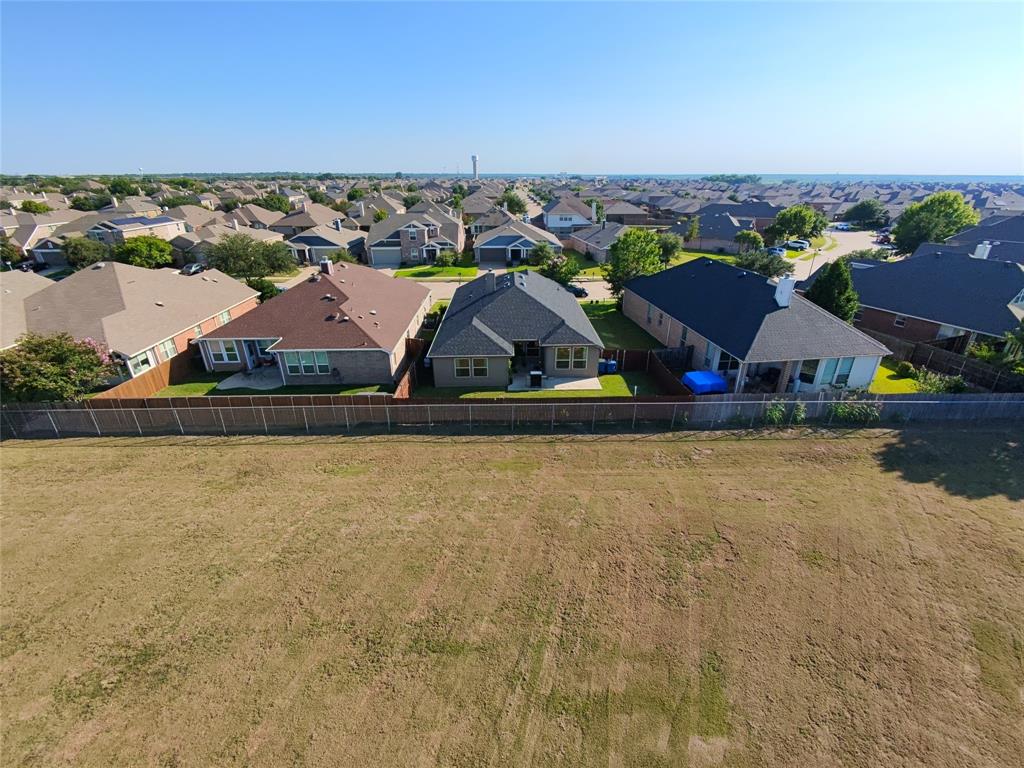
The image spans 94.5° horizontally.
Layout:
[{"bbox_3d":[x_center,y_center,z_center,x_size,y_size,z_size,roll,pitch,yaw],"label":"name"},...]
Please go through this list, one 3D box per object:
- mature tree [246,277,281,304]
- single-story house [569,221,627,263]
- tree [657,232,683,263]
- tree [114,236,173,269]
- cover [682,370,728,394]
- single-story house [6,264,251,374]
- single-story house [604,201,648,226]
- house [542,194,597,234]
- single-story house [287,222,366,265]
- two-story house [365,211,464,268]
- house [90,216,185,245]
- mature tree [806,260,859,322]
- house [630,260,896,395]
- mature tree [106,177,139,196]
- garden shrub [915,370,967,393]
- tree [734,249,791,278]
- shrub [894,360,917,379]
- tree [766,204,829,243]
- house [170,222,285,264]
[{"bbox_3d":[-30.770,-11.610,57.790,3.800,3.400,3.800,0,24,0],"label":"mature tree"},{"bbox_3d":[20.717,-28.898,94.315,13.000,6.500,20.500,-4,24,-8],"label":"single-story house"},{"bbox_3d":[25.038,-21.668,76.772,4.200,5.700,4.200,0,24,0],"label":"tree"},{"bbox_3d":[-55.965,-19.901,72.696,8.800,5.500,8.200,0,24,0],"label":"tree"},{"bbox_3d":[14.122,0.047,34.482,2.500,1.000,2.200,-3,24,-7],"label":"cover"},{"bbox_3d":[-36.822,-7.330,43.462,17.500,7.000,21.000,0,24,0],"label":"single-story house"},{"bbox_3d":[38.000,-57.007,157.942,14.000,6.400,17.000,0,24,0],"label":"single-story house"},{"bbox_3d":[14.380,-43.308,122.459,11.700,8.900,15.000,0,24,0],"label":"house"},{"bbox_3d":[-34.023,-27.359,89.604,12.200,6.200,18.000,0,24,0],"label":"single-story house"},{"bbox_3d":[-18.678,-30.443,94.471,16.200,9.200,21.000,-1,24,-1],"label":"two-story house"},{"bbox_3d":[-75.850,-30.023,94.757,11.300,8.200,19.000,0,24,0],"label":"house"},{"bbox_3d":[30.778,-8.322,45.538,4.400,7.400,4.400,0,24,0],"label":"mature tree"},{"bbox_3d":[19.464,-7.286,42.571,11.600,7.000,23.400,-3,24,-8],"label":"house"},{"bbox_3d":[-158.866,-76.981,193.506,12.200,12.000,12.000,0,24,0],"label":"mature tree"},{"bbox_3d":[31.872,-0.336,35.188,1.800,1.200,2.800,-7,25,-16],"label":"garden shrub"},{"bbox_3d":[33.324,-15.023,63.340,7.400,6.200,7.400,0,24,0],"label":"tree"},{"bbox_3d":[29.802,-1.285,36.139,1.350,1.250,1.350,0,24,0],"label":"shrub"},{"bbox_3d":[63.062,-35.672,105.540,12.600,8.200,11.800,0,24,0],"label":"tree"},{"bbox_3d":[-54.623,-28.254,91.395,13.200,6.300,20.000,0,24,0],"label":"house"}]

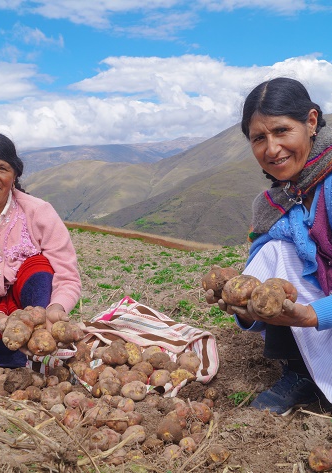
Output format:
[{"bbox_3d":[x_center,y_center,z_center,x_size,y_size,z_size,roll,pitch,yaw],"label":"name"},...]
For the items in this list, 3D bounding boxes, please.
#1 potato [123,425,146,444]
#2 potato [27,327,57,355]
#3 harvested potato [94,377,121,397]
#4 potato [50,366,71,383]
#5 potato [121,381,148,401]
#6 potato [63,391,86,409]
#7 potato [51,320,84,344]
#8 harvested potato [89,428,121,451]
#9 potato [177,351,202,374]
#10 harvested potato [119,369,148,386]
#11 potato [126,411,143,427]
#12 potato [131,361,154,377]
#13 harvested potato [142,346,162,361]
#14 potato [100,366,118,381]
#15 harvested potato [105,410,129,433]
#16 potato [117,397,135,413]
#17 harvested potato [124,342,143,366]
[{"bbox_3d":[-0.074,0.469,1.260,0.054,0.044,0.050,0,8,-4],"label":"potato"},{"bbox_3d":[-0.325,0.276,1.401,0.075,0.068,0.071,0,8,0],"label":"potato"},{"bbox_3d":[-0.159,0.411,1.450,0.074,0.058,0.060,0,3,0],"label":"harvested potato"},{"bbox_3d":[-0.302,0.395,1.524,0.063,0.054,0.057,0,8,0],"label":"potato"},{"bbox_3d":[-0.081,0.398,1.375,0.067,0.052,0.057,0,8,0],"label":"potato"},{"bbox_3d":[-0.237,0.423,1.380,0.056,0.046,0.050,0,3,0],"label":"potato"},{"bbox_3d":[-0.272,0.265,1.470,0.086,0.064,0.066,0,3,0],"label":"potato"},{"bbox_3d":[-0.141,0.473,1.240,0.068,0.050,0.056,-1,8,-7],"label":"harvested potato"},{"bbox_3d":[0.068,0.368,1.550,0.066,0.060,0.062,0,8,3],"label":"potato"},{"bbox_3d":[-0.092,0.403,1.500,0.077,0.058,0.060,0,3,0],"label":"harvested potato"},{"bbox_3d":[-0.079,0.453,1.320,0.045,0.038,0.045,-1,8,-4],"label":"potato"},{"bbox_3d":[-0.068,0.385,1.540,0.062,0.048,0.055,0,8,-3],"label":"potato"},{"bbox_3d":[-0.044,0.358,1.610,0.061,0.050,0.053,0,3,0],"label":"harvested potato"},{"bbox_3d":[-0.162,0.392,1.510,0.052,0.045,0.050,-1,8,-6],"label":"potato"},{"bbox_3d":[-0.116,0.430,1.236,0.063,0.051,0.056,0,8,0],"label":"harvested potato"},{"bbox_3d":[-0.101,0.434,1.370,0.044,0.038,0.043,-1,8,-4],"label":"potato"},{"bbox_3d":[-0.094,0.343,1.545,0.055,0.070,0.058,0,8,0],"label":"harvested potato"}]

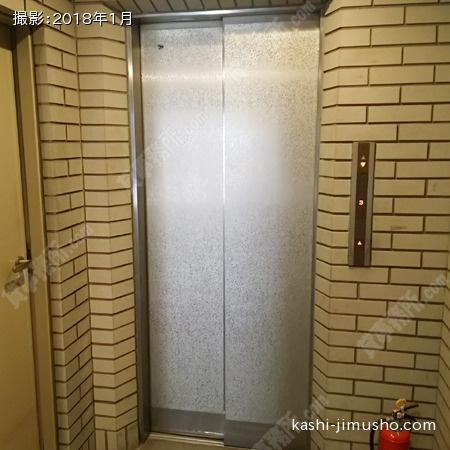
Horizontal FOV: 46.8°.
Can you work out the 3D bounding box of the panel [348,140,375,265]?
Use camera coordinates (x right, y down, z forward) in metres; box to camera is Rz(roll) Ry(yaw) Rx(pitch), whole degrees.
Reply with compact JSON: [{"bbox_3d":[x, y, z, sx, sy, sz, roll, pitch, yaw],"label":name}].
[{"bbox_3d":[0.546,-0.079,2.073,0.089,0.495,0.025,2,10,10],"label":"panel"}]

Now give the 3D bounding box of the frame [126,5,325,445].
[{"bbox_3d":[-0.006,0.092,2.394,0.844,2.018,0.119,2,10,10],"label":"frame"}]

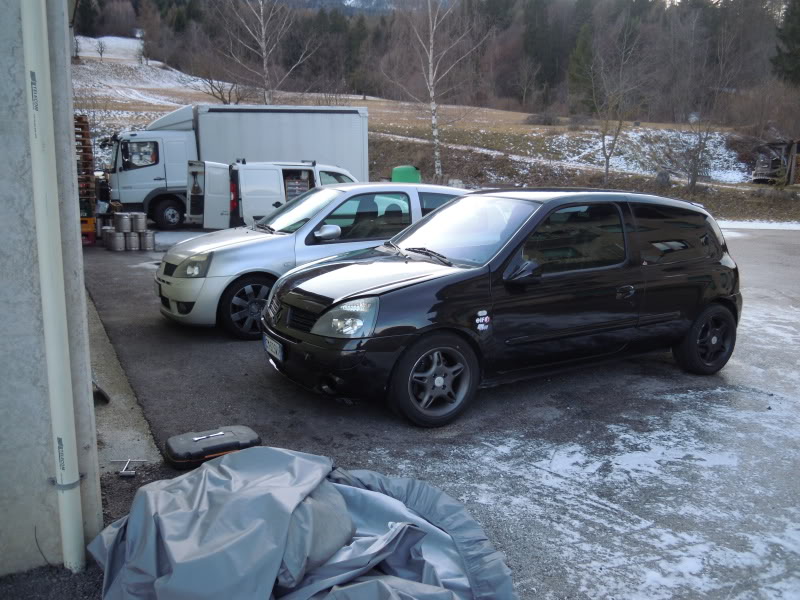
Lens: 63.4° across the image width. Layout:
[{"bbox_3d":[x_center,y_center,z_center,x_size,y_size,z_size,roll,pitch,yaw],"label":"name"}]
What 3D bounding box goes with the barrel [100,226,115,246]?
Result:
[{"bbox_3d":[-5.965,-1.275,13.233,0.265,0.362,0.265,1,10,0],"label":"barrel"}]

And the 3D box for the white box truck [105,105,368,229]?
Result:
[{"bbox_3d":[-4.444,-3.788,18.775,6.981,3.380,2.400,1,10,0],"label":"white box truck"}]

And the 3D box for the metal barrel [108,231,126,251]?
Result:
[{"bbox_3d":[-5.520,-1.160,12.663,0.265,0.362,0.265,1,10,0],"label":"metal barrel"}]

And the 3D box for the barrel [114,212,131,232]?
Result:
[{"bbox_3d":[-6.205,-1.733,14.470,0.345,0.435,0.345,1,10,0],"label":"barrel"}]

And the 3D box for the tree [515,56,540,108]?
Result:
[{"bbox_3d":[22.659,-38.653,115.000,4.621,9.334,4.621,1,10,0],"label":"tree"}]

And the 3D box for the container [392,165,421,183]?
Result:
[{"bbox_3d":[0.258,-4.905,27.649,1.170,1.650,1.170,1,10,0],"label":"container"}]

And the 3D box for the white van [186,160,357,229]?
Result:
[{"bbox_3d":[-2.112,-2.316,15.663,4.650,1.850,1.740,-3,10,-20],"label":"white van"}]

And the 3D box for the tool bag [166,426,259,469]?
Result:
[{"bbox_3d":[-0.972,0.762,3.389,0.460,0.088,0.240,-6,13,-35],"label":"tool bag"}]

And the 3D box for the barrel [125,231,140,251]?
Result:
[{"bbox_3d":[-5.982,-1.331,14.470,0.345,0.435,0.345,1,10,0],"label":"barrel"}]

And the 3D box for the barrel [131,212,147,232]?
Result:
[{"bbox_3d":[-5.152,-1.540,12.774,0.265,0.362,0.265,1,10,0],"label":"barrel"}]

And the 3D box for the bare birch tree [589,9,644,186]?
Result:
[{"bbox_3d":[11.462,-10.544,34.259,2.900,8.720,2.900,1,10,0],"label":"bare birch tree"}]

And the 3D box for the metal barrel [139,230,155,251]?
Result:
[{"bbox_3d":[-5.662,-1.331,14.470,0.345,0.435,0.345,1,10,0],"label":"metal barrel"}]

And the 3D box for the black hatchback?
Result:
[{"bbox_3d":[0.889,-0.135,4.936,3.800,1.410,1.660,-4,11,-28],"label":"black hatchback"}]

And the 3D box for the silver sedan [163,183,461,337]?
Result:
[{"bbox_3d":[-0.551,-0.520,6.801,3.810,1.410,1.660,-4,11,-25],"label":"silver sedan"}]

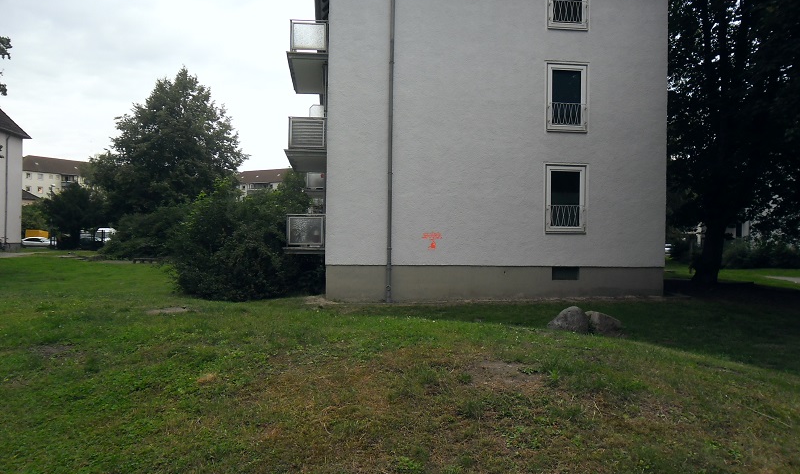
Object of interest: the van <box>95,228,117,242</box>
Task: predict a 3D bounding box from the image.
[{"bbox_3d":[-31.514,0.338,67.000,2.000,2.500,5.000,1,-1,-25],"label":"van"}]

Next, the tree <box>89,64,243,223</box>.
[{"bbox_3d":[-17.808,-5.654,48.000,11.400,14.500,11.200,1,-1,-7],"label":"tree"}]

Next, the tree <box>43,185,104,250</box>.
[{"bbox_3d":[-34.428,-2.142,66.000,6.300,7.000,6.100,1,-1,-7],"label":"tree"}]

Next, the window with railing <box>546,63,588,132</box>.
[{"bbox_3d":[4.559,-3.802,16.935,1.108,1.850,0.200,1,-1,-7],"label":"window with railing"}]

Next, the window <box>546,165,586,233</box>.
[{"bbox_3d":[4.515,-1.034,16.907,1.125,1.841,0.200,1,-1,-7],"label":"window"}]

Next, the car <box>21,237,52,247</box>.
[{"bbox_3d":[-48.084,0.758,83.000,4.500,1.450,1.800,1,-1,-23],"label":"car"}]

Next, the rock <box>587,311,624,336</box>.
[{"bbox_3d":[3.392,1.450,10.400,0.620,0.420,0.500,1,-1,-7],"label":"rock"}]

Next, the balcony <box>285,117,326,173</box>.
[{"bbox_3d":[-2.888,-2.797,19.765,1.226,1.085,4.270,1,-1,-7],"label":"balcony"}]

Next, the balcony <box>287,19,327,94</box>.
[{"bbox_3d":[-2.830,-5.550,19.764,1.201,1.071,4.270,1,-1,-7],"label":"balcony"}]

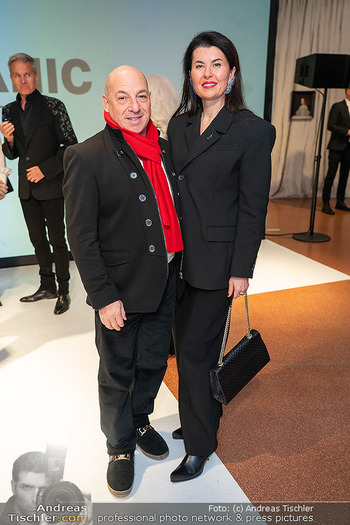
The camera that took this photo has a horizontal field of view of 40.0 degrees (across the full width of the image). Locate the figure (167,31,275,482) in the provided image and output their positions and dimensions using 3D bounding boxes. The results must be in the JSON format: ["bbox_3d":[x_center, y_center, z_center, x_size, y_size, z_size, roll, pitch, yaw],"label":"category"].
[{"bbox_3d":[0.155,0.038,1.978,0.510,1.770,0.410,10,22,26],"label":"figure"}]

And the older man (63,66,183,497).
[{"bbox_3d":[-0.180,0.113,1.919,0.540,1.670,0.440,-7,21,-19],"label":"older man"}]

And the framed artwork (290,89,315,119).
[{"bbox_3d":[1.843,-2.277,6.940,0.340,0.395,0.040,1,20,3],"label":"framed artwork"}]

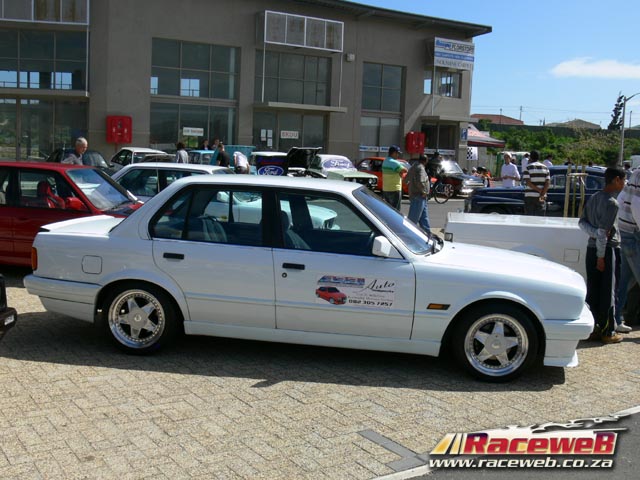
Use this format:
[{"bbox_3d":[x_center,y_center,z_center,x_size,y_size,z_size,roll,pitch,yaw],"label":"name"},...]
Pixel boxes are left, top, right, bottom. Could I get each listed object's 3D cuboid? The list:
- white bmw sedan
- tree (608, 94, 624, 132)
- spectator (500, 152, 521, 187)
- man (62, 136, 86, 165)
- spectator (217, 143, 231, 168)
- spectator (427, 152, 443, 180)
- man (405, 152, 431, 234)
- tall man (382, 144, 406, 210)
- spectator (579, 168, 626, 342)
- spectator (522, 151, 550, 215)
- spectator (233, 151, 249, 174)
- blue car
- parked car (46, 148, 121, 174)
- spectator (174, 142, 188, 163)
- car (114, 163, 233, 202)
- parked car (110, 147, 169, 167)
[{"bbox_3d":[-0.067,0.158,5.810,4.320,1.350,1.680,3,7,8],"label":"white bmw sedan"},{"bbox_3d":[36.461,-15.064,88.676,2.000,5.600,2.000,2,7,0],"label":"tree"},{"bbox_3d":[4.483,-1.216,16.959,0.520,1.690,0.400,3,7,10],"label":"spectator"},{"bbox_3d":[-3.815,-0.804,11.207,0.450,1.600,0.500,4,7,12],"label":"man"},{"bbox_3d":[-2.496,-1.688,18.849,0.500,1.610,0.500,-3,9,-37],"label":"spectator"},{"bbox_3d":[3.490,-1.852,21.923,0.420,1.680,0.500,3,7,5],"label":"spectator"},{"bbox_3d":[1.854,-0.848,13.690,0.480,1.570,0.500,-4,9,-40],"label":"man"},{"bbox_3d":[1.356,-0.892,13.284,0.520,1.720,0.420,6,8,32],"label":"tall man"},{"bbox_3d":[2.412,0.143,6.060,0.340,1.490,0.450,-5,10,-45],"label":"spectator"},{"bbox_3d":[3.921,-0.768,13.087,0.520,1.700,0.360,2,7,3],"label":"spectator"},{"bbox_3d":[-2.047,-1.554,18.661,0.500,1.430,0.700,-3,9,-37],"label":"spectator"},{"bbox_3d":[5.242,-0.810,15.085,4.350,1.480,1.680,2,7,-1],"label":"blue car"},{"bbox_3d":[-6.841,-1.830,19.954,1.650,1.400,4.000,-2,8,-31],"label":"parked car"},{"bbox_3d":[-3.569,-1.712,18.650,0.480,1.610,0.360,0,7,-17],"label":"spectator"},{"bbox_3d":[-1.792,-0.455,10.221,4.320,1.330,1.640,3,7,5],"label":"car"},{"bbox_3d":[-5.231,-2.061,21.740,1.620,1.400,3.900,-1,8,-28],"label":"parked car"}]

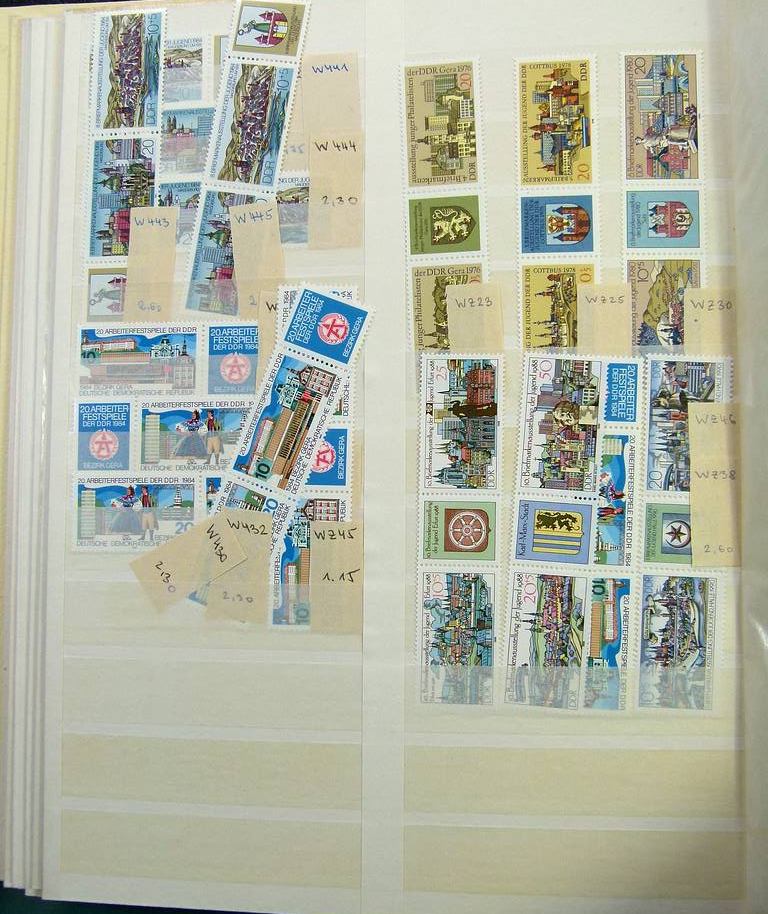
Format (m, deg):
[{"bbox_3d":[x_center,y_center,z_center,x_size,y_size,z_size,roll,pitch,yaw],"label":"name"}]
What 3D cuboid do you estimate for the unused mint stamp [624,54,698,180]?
[{"bbox_3d":[0.087,-0.106,0.305,0.025,0.001,0.042,0,86,3],"label":"unused mint stamp"}]

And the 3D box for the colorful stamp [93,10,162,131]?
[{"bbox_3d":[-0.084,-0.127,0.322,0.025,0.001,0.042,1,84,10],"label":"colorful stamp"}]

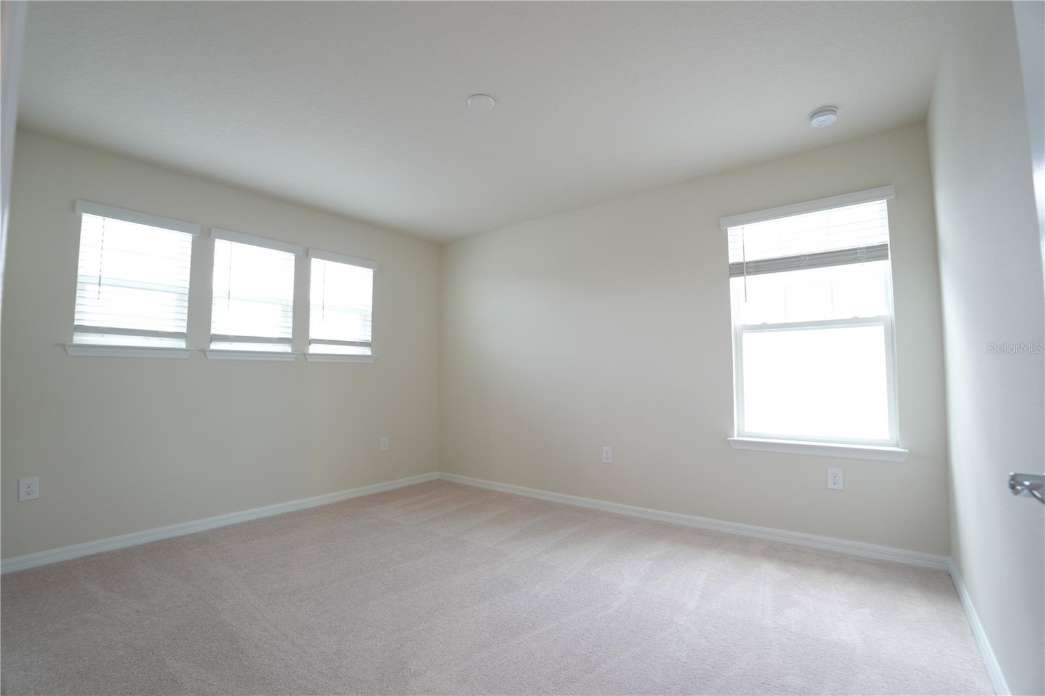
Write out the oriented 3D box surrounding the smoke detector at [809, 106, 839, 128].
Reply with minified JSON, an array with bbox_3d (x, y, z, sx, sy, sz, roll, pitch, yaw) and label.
[{"bbox_3d":[1.621,-1.242,2.345,0.135,0.045,0.135,-3,-5,35],"label":"smoke detector"}]

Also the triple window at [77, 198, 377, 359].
[{"bbox_3d":[-2.011,-0.386,3.278,0.100,0.869,1.895,-4,-5,42],"label":"triple window"}]

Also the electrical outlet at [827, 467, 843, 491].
[{"bbox_3d":[1.840,0.769,2.562,0.074,0.118,0.012,-3,-5,35],"label":"electrical outlet"}]

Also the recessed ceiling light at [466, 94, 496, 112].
[{"bbox_3d":[-0.211,-1.256,2.233,0.146,0.012,0.146,0,-4,0],"label":"recessed ceiling light"}]

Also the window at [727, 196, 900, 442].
[{"bbox_3d":[1.756,-0.148,2.722,0.820,1.429,0.100,-3,-5,35],"label":"window"}]

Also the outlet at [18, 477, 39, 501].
[{"bbox_3d":[-2.717,0.774,2.396,0.012,0.116,0.073,-4,-5,42],"label":"outlet"}]

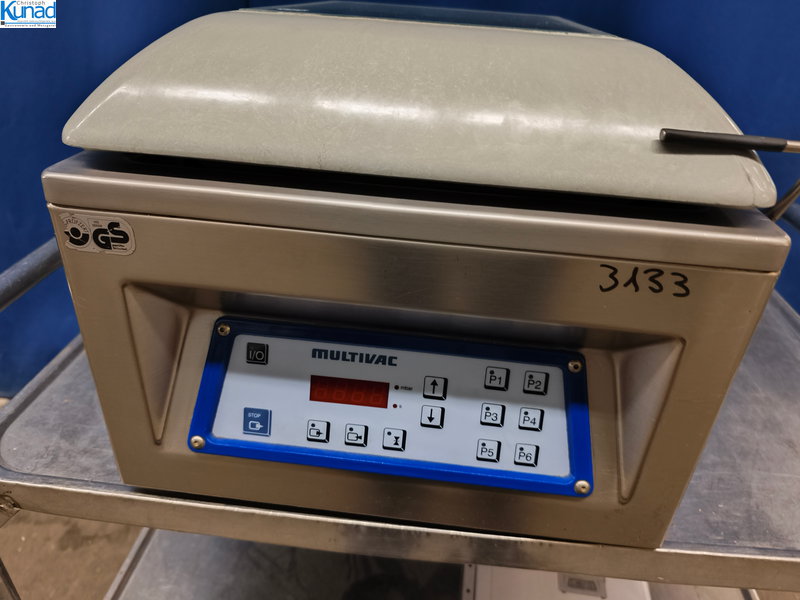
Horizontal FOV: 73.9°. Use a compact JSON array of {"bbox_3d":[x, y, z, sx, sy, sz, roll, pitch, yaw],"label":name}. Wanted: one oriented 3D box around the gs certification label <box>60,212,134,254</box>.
[{"bbox_3d":[-0.165,-0.036,0.292,0.041,0.023,0.001,5,28,3],"label":"gs certification label"}]

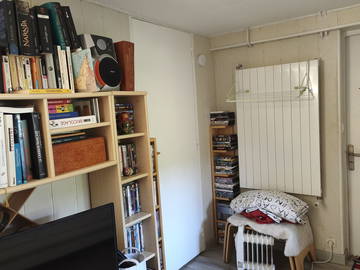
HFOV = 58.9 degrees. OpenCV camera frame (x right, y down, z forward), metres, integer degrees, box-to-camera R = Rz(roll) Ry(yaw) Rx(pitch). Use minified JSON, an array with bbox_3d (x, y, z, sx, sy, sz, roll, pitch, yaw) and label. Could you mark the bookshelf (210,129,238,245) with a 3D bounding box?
[{"bbox_3d":[0.466,0.517,3.255,0.205,1.240,0.165,0,7,36],"label":"bookshelf"}]

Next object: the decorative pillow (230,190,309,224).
[{"bbox_3d":[0.791,0.608,2.837,0.630,0.195,0.380,0,7,39],"label":"decorative pillow"}]

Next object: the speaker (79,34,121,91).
[{"bbox_3d":[-0.518,-0.407,1.894,0.190,0.325,0.200,-1,6,28],"label":"speaker"}]

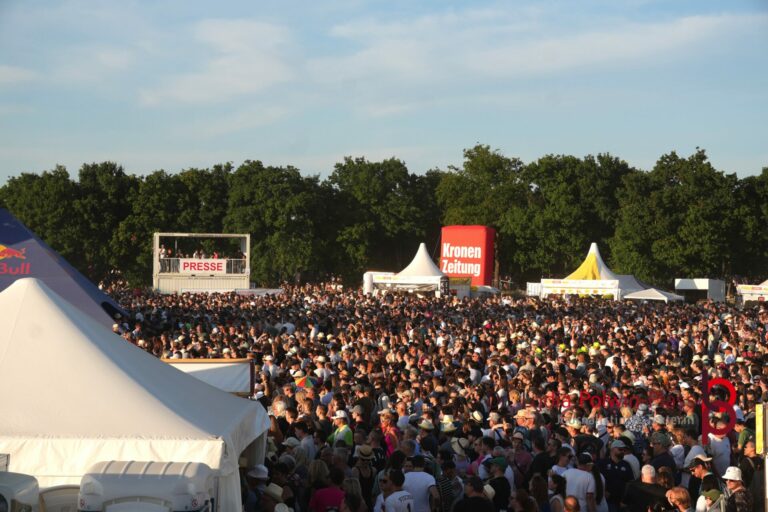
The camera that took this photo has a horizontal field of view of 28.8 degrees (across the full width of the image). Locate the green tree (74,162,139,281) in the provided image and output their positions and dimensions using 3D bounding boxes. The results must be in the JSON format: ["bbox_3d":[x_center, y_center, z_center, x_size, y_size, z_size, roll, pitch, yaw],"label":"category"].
[{"bbox_3d":[-23.416,-2.067,126.000,6.300,11.700,6.300,0,0,0],"label":"green tree"}]

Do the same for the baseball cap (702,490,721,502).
[{"bbox_3d":[3.794,2.786,17.300,0.260,0.140,0.180,-10,7,-30],"label":"baseball cap"}]

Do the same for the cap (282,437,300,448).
[{"bbox_3d":[-1.301,2.623,21.000,0.260,0.140,0.180,0,0,-14],"label":"cap"}]

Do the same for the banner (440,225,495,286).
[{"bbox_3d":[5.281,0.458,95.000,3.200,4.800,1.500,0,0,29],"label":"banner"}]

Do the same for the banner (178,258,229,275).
[{"bbox_3d":[-11.363,0.693,94.000,2.950,0.950,0.050,0,0,-8],"label":"banner"}]

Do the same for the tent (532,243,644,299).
[{"bbox_3d":[12.124,1.555,86.000,4.900,4.850,4.900,0,0,29],"label":"tent"}]

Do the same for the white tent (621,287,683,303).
[{"bbox_3d":[15.251,3.028,84.500,2.750,2.500,2.750,0,0,30],"label":"white tent"}]

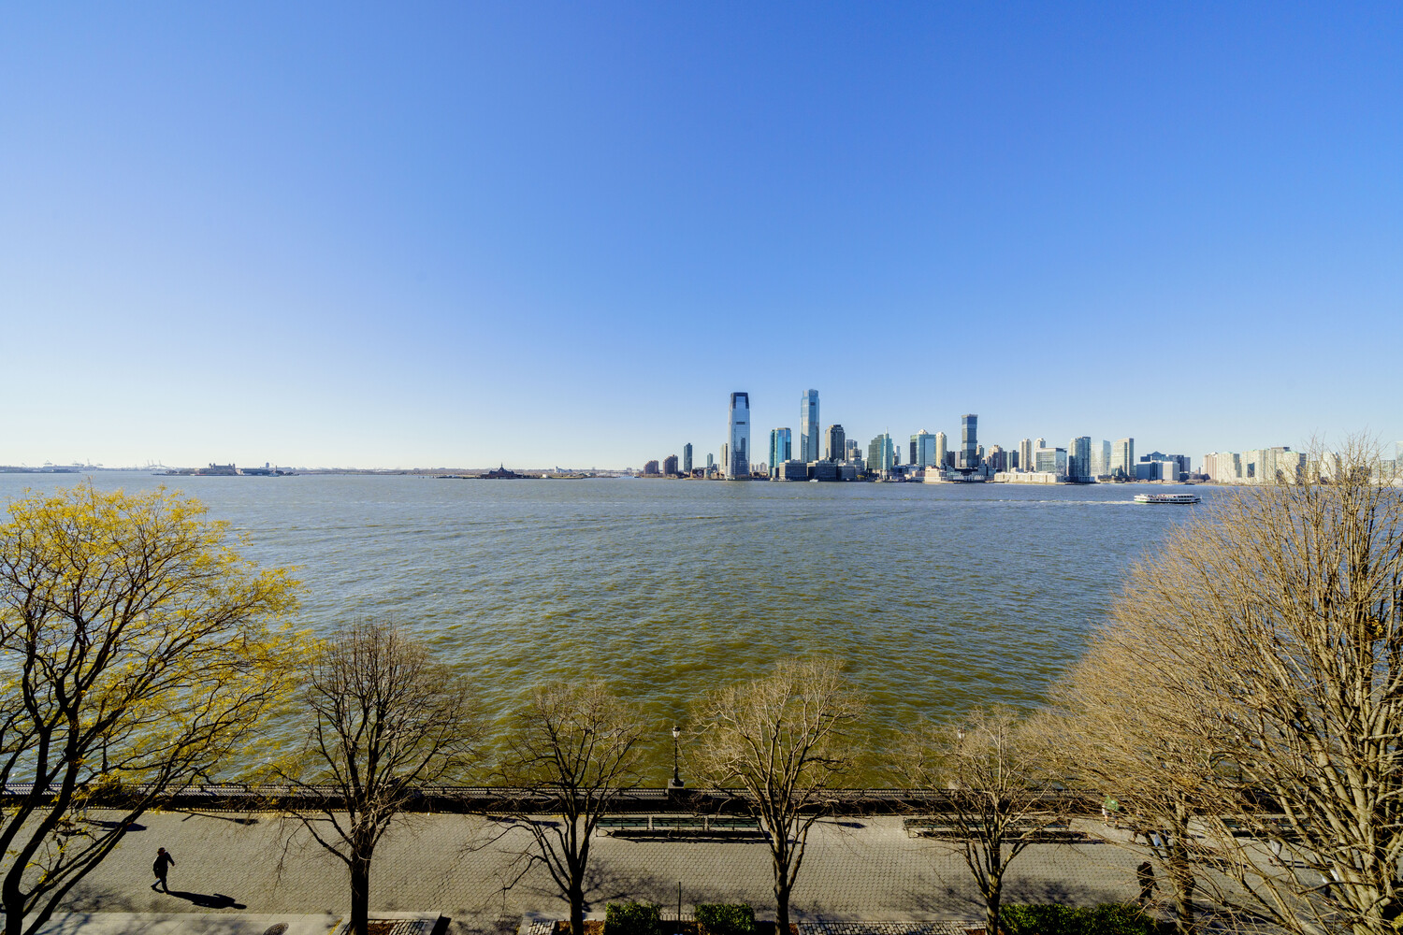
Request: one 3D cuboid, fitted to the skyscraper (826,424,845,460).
[{"bbox_3d":[409.863,-45.774,1425.000,41.000,169.100,44.000,1,-1,-5],"label":"skyscraper"}]

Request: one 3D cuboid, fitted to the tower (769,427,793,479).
[{"bbox_3d":[237.078,-41.212,1395.000,56.000,157.700,48.000,1,-1,-5],"label":"tower"}]

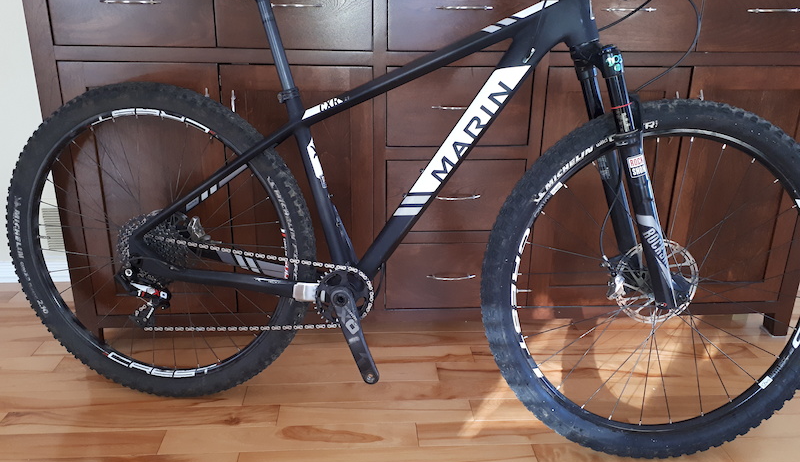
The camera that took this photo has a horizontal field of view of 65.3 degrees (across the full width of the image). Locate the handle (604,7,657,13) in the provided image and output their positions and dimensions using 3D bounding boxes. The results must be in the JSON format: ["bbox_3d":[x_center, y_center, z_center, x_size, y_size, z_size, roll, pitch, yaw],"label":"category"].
[{"bbox_3d":[0.542,-0.520,1.469,0.133,0.011,0.029,-1,19,-4],"label":"handle"}]

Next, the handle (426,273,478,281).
[{"bbox_3d":[0.138,0.123,1.659,0.133,0.011,0.029,-1,19,-4],"label":"handle"}]

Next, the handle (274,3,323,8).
[{"bbox_3d":[-0.242,-0.511,1.413,0.133,0.011,0.029,-1,19,-4],"label":"handle"}]

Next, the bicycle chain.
[{"bbox_3d":[-0.319,0.134,1.337,0.545,0.230,0.016,4,15,9],"label":"bicycle chain"}]

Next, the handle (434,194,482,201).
[{"bbox_3d":[0.139,-0.086,1.587,0.133,0.011,0.029,-1,19,-4],"label":"handle"}]

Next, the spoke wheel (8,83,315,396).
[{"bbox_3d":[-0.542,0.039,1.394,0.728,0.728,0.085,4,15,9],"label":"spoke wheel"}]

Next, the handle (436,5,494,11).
[{"bbox_3d":[0.151,-0.515,1.441,0.133,0.011,0.029,-1,19,-4],"label":"handle"}]

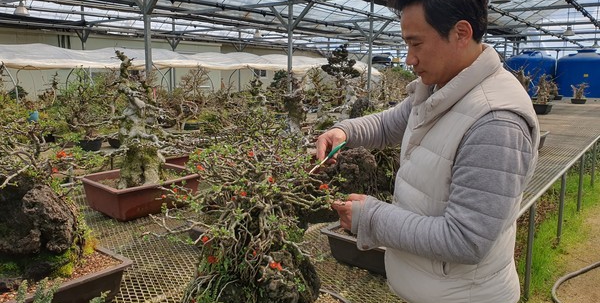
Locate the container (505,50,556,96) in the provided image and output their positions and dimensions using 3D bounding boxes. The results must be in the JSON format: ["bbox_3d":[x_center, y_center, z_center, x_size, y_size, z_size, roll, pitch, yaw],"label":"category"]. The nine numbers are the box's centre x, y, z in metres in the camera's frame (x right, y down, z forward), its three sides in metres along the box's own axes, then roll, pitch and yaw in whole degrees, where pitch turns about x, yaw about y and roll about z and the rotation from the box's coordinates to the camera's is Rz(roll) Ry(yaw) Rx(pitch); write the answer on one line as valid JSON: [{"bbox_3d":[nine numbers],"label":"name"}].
[{"bbox_3d":[10.531,-3.205,20.521,2.000,2.600,2.000,6,11,30],"label":"container"}]

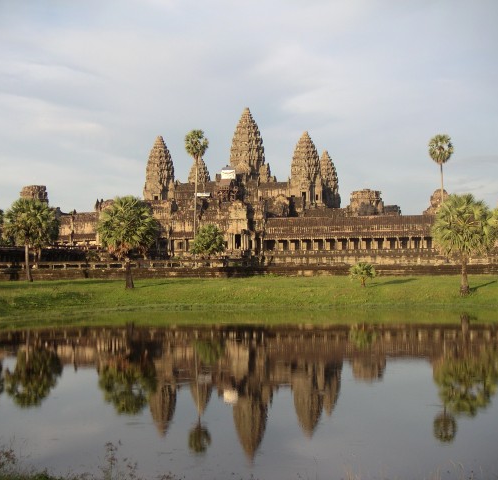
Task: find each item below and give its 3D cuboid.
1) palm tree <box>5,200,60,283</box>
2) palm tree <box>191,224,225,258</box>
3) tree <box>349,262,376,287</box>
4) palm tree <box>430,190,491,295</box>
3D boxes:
[{"bbox_3d":[-24.620,0.056,100.000,5.972,9.465,5.972,-1,-2,0],"label":"palm tree"},{"bbox_3d":[-6.662,0.329,146.000,5.593,6.087,5.593,-1,-2,0],"label":"palm tree"},{"bbox_3d":[10.615,3.250,83.000,2.432,2.291,2.432,-1,-2,0],"label":"tree"},{"bbox_3d":[19.080,0.358,79.500,5.285,9.226,5.285,-1,-2,0],"label":"palm tree"}]

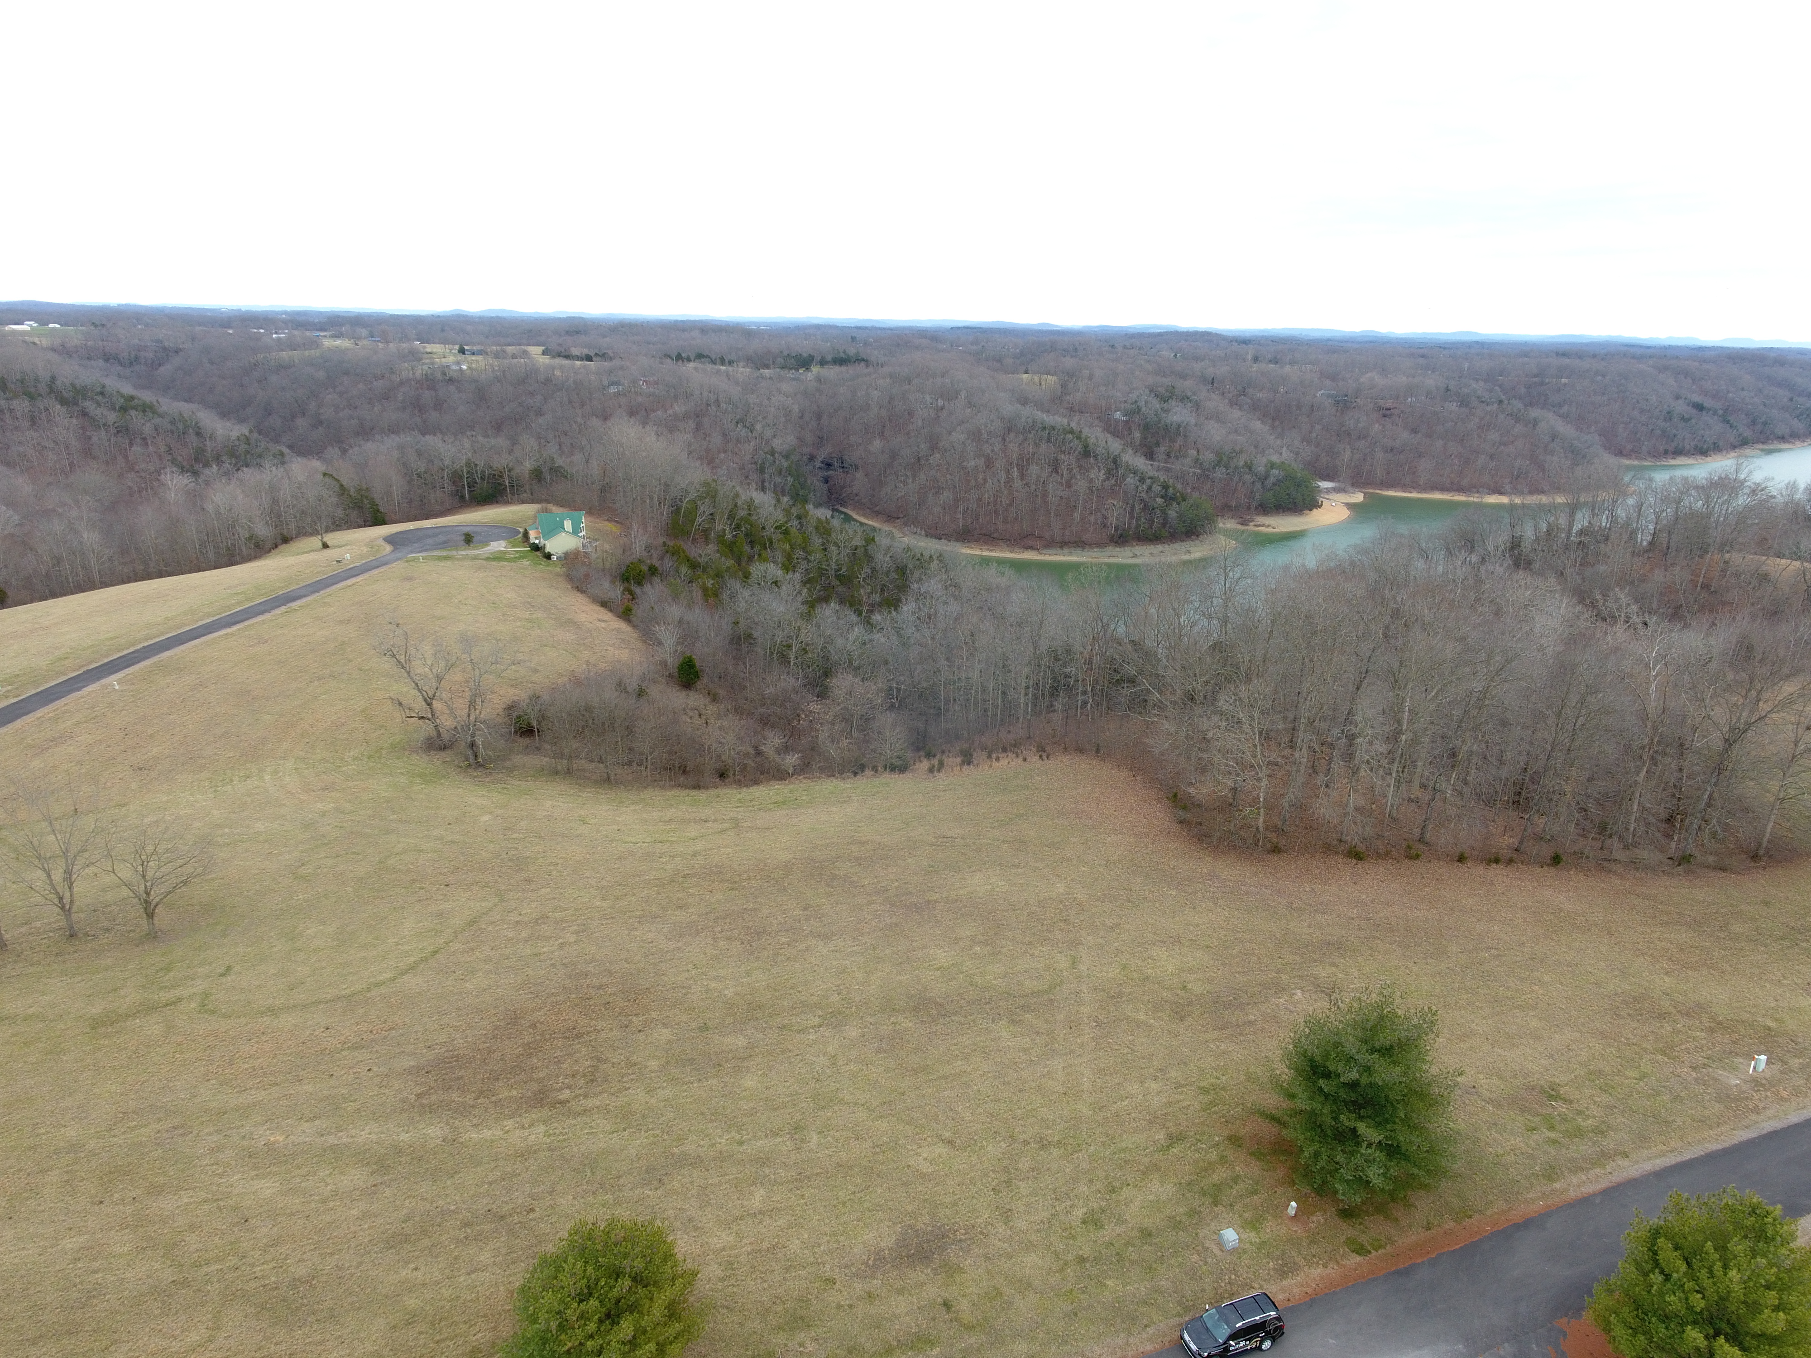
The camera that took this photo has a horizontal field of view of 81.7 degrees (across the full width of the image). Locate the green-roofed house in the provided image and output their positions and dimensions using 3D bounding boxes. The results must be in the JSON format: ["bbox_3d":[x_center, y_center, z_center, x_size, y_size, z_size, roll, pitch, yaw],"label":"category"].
[{"bbox_3d":[-74.170,-30.934,221.763,11.500,8.800,10.000,-8,21,-25],"label":"green-roofed house"}]

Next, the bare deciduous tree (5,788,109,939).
[{"bbox_3d":[-67.740,14.823,83.711,6.300,12.870,6.300,-15,25,-40],"label":"bare deciduous tree"}]

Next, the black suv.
[{"bbox_3d":[15.869,31.665,50.942,4.950,1.800,1.970,-5,20,-18],"label":"black suv"}]

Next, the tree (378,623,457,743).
[{"bbox_3d":[-57.894,0.972,124.194,9.350,15.290,9.350,-8,21,-24],"label":"tree"}]

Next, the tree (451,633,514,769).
[{"bbox_3d":[-48.300,2.654,119.809,7.460,15.360,7.460,-7,21,-23],"label":"tree"}]

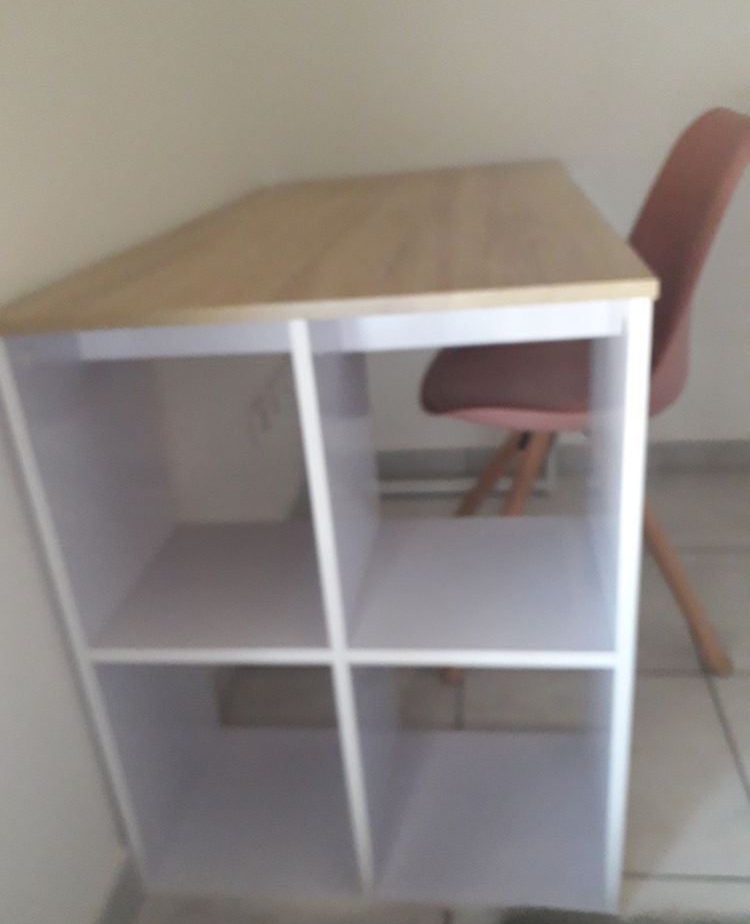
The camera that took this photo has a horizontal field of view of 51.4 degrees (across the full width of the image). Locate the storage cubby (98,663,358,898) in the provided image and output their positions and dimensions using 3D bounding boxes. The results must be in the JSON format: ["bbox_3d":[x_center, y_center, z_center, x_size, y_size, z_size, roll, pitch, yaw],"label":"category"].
[{"bbox_3d":[-0.146,0.326,1.051,0.280,0.363,0.283,-2,24,9],"label":"storage cubby"}]

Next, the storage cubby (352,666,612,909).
[{"bbox_3d":[0.142,0.318,1.006,0.278,0.363,0.283,-2,24,9],"label":"storage cubby"}]

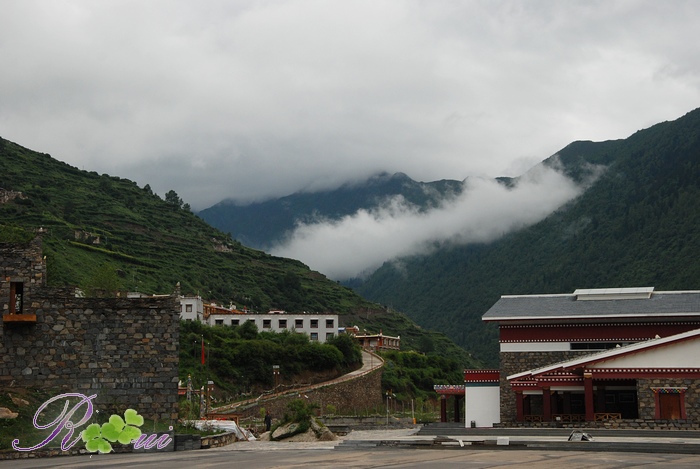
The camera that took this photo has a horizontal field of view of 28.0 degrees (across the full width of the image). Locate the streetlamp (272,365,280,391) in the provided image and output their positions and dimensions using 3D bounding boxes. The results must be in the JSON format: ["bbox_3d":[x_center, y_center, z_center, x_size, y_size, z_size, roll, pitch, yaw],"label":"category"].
[{"bbox_3d":[-8.377,16.434,160.000,0.800,3.300,0.600,0,-7,0],"label":"streetlamp"}]

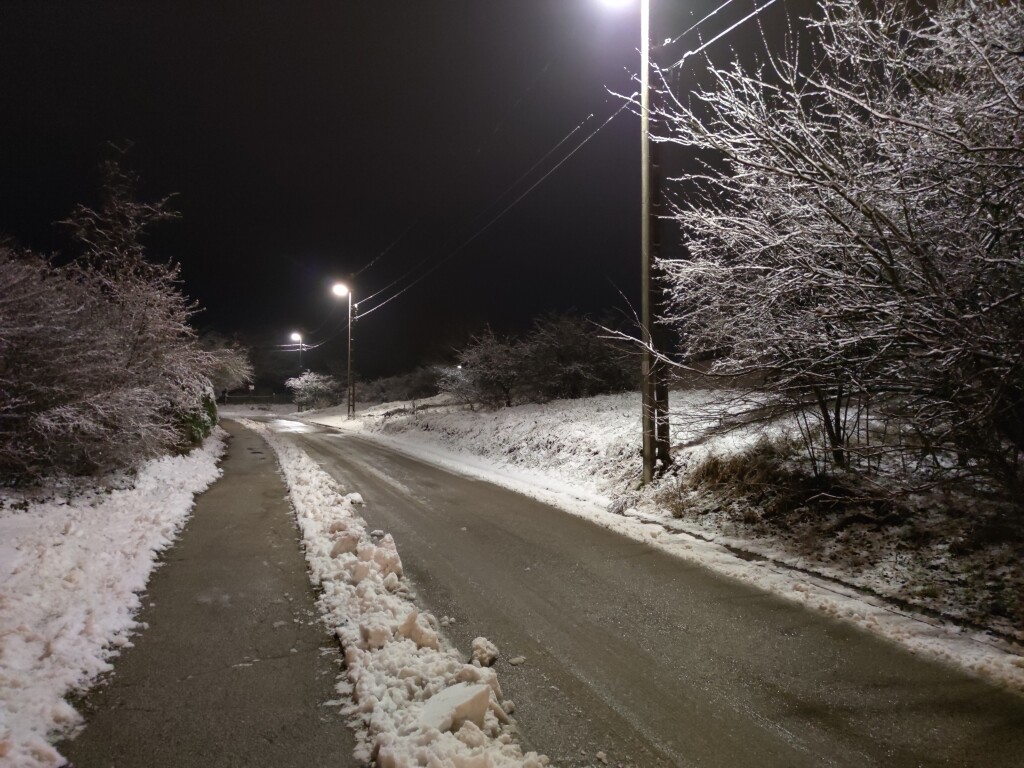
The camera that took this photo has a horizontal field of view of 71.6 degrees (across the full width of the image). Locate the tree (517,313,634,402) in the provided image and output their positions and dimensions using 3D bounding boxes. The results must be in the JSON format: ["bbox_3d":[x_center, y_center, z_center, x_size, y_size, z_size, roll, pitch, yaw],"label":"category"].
[{"bbox_3d":[2.544,-1.045,28.000,4.700,3.600,4.100,0,-2,0],"label":"tree"}]

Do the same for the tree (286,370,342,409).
[{"bbox_3d":[-19.570,0.542,70.000,5.700,3.800,5.200,0,-2,0],"label":"tree"}]

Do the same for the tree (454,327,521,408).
[{"bbox_3d":[-0.932,-0.627,27.000,2.600,3.150,2.500,0,-2,0],"label":"tree"}]

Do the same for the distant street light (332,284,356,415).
[{"bbox_3d":[-10.144,-2.029,43.000,1.350,8.200,0.420,1,-2,-21],"label":"distant street light"}]

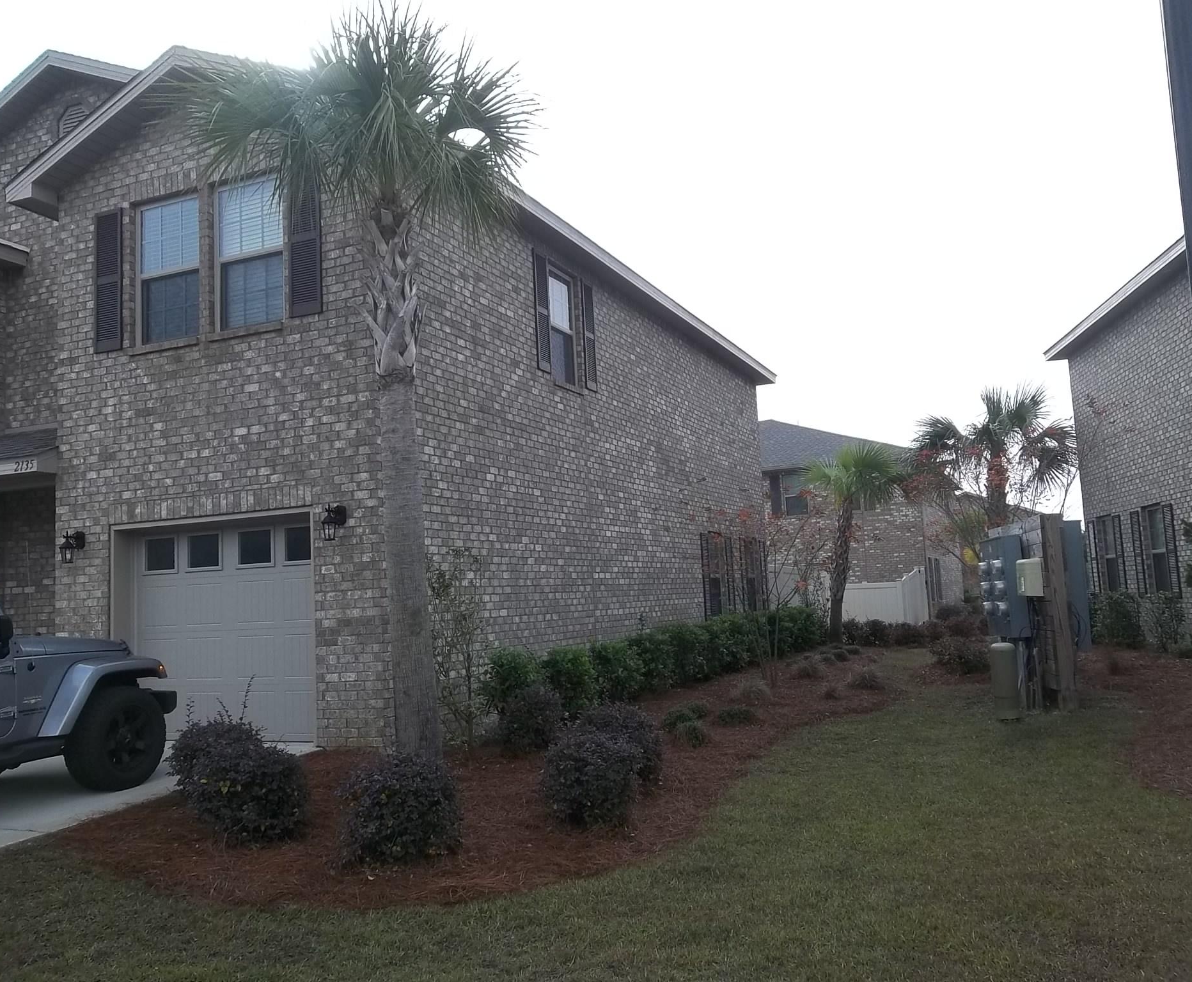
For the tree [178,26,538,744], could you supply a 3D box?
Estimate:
[{"bbox_3d":[-1.874,-0.892,8.101,2.960,6.170,2.820,-1,-6,-13],"label":"tree"}]

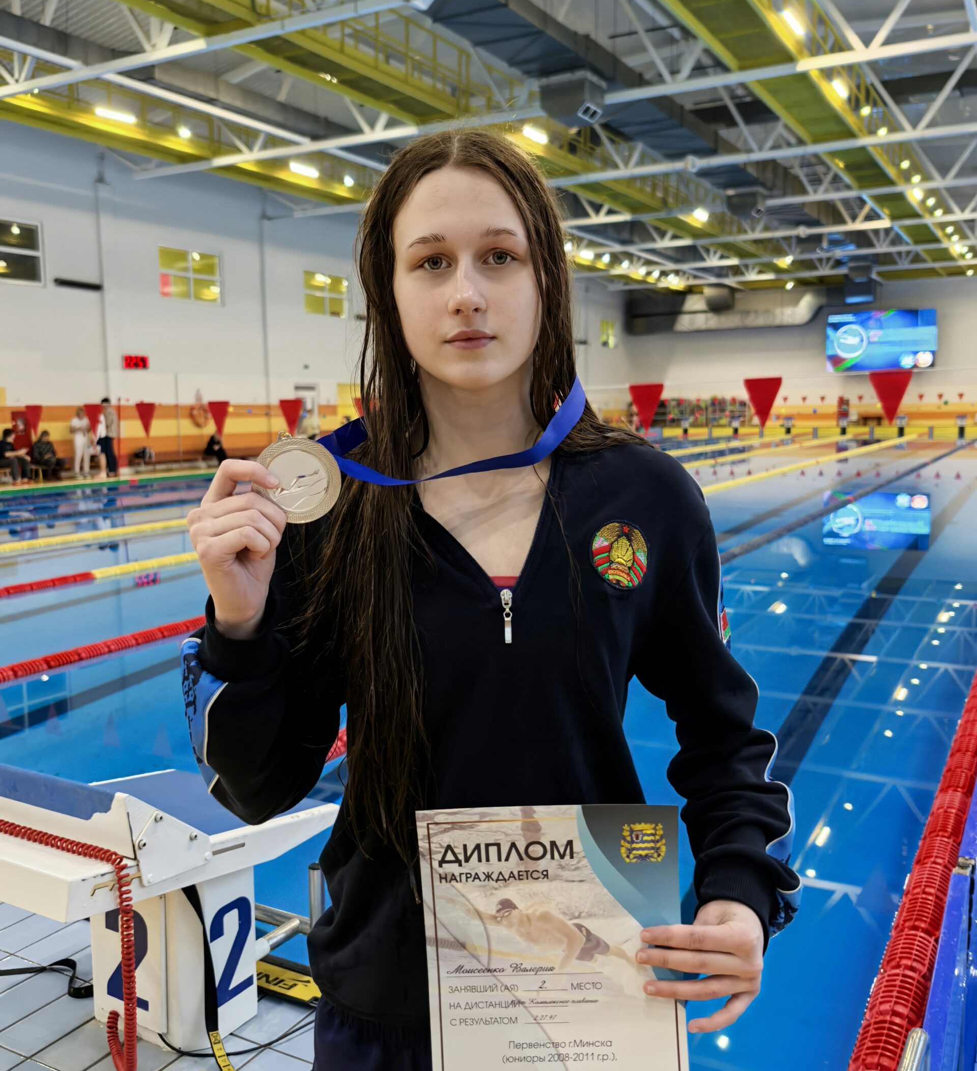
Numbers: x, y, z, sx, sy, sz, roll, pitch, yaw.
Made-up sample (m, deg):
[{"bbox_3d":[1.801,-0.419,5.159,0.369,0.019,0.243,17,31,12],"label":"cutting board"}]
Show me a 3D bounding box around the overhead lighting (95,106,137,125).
[{"bbox_3d":[-7.594,-8.530,20.631,0.150,0.170,1.050,3,8,29],"label":"overhead lighting"}]

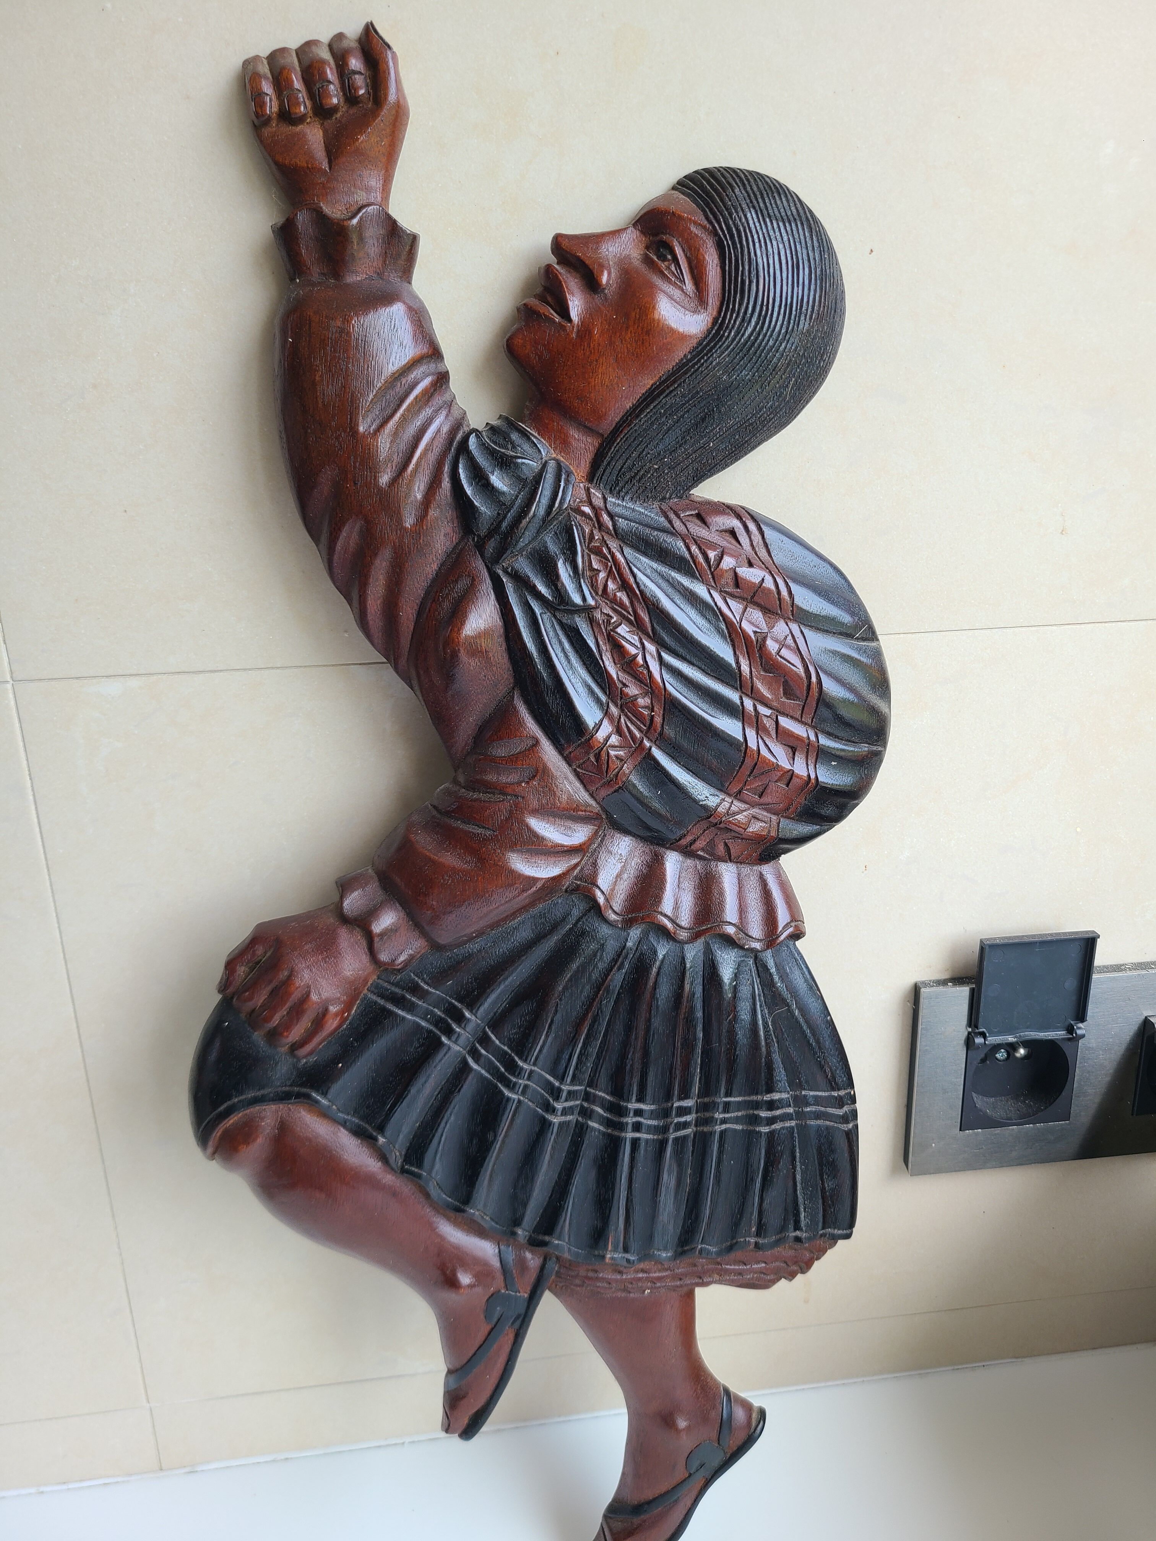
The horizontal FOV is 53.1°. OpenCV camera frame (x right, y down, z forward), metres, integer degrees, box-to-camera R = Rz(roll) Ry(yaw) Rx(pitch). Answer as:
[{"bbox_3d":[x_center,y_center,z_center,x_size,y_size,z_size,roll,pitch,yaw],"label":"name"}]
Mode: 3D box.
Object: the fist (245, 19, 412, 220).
[{"bbox_3d":[-0.067,-0.175,0.313,0.042,0.048,0.029,-4,15,-6],"label":"fist"}]

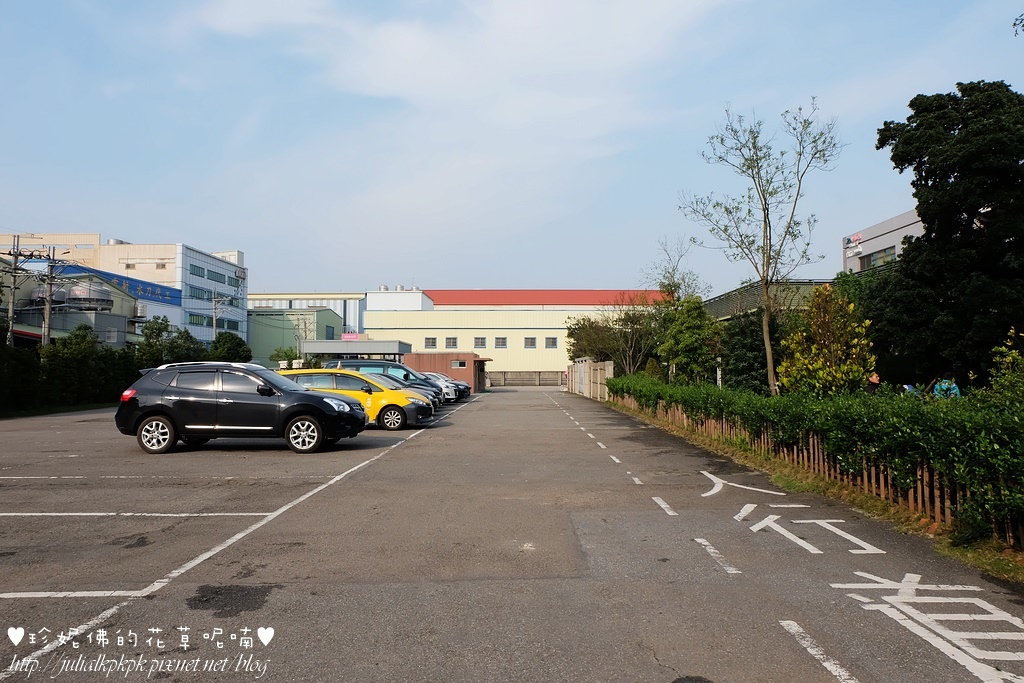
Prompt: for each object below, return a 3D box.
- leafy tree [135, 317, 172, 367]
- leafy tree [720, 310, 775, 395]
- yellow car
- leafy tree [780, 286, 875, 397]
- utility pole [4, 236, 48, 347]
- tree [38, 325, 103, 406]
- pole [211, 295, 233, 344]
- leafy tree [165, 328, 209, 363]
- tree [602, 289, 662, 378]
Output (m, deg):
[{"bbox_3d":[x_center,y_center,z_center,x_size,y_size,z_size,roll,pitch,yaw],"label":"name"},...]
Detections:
[{"bbox_3d":[-20.763,0.914,39.500,2.200,4.730,2.200,0,-3,1],"label":"leafy tree"},{"bbox_3d":[6.660,0.737,19.287,1.640,3.230,1.640,0,-3,1],"label":"leafy tree"},{"bbox_3d":[-4.390,1.510,18.200,4.590,1.590,1.720,0,-3,1],"label":"yellow car"},{"bbox_3d":[5.976,0.487,12.991,1.860,3.160,1.850,0,-3,1],"label":"leafy tree"},{"bbox_3d":[-35.715,-1.997,50.144,3.220,11.520,0.800,0,-3,1],"label":"utility pole"},{"bbox_3d":[-20.167,1.059,31.184,2.920,3.680,2.700,0,-3,1],"label":"tree"},{"bbox_3d":[-36.687,-0.269,86.103,2.770,11.360,0.800,0,-3,1],"label":"pole"},{"bbox_3d":[-20.518,1.309,42.985,2.770,4.260,2.770,0,-3,1],"label":"leafy tree"},{"bbox_3d":[6.311,0.208,36.028,3.270,5.820,3.270,0,-3,1],"label":"tree"}]

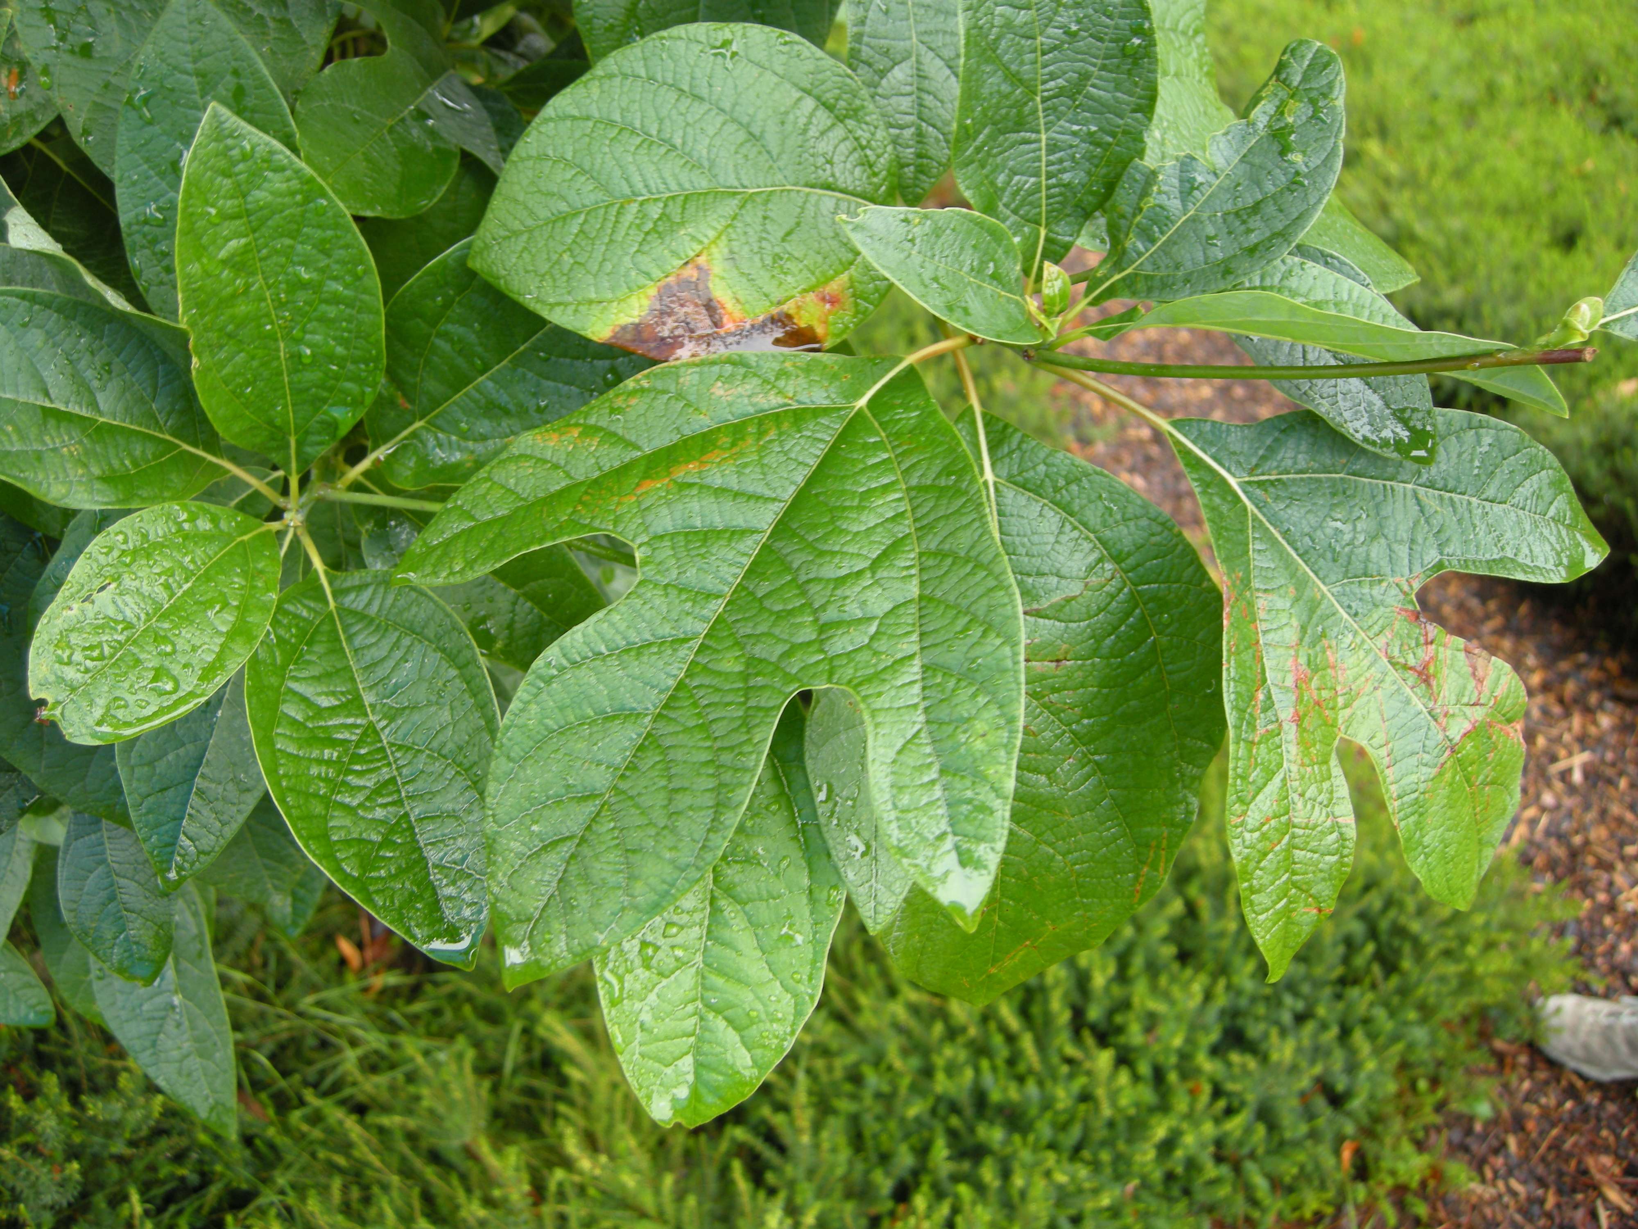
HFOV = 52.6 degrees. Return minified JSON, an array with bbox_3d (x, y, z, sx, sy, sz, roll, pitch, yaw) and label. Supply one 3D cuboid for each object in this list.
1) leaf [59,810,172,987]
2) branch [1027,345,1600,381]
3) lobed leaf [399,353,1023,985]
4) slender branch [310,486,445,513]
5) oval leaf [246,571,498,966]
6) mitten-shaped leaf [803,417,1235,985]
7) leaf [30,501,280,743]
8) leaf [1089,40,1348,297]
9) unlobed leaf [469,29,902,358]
[{"bbox_3d":[-0.228,0.093,0.542,0.034,0.012,0.062,-24,76,-3],"label":"leaf"},{"bbox_3d":[0.118,-0.060,0.398,0.135,0.007,0.006,0,35,2],"label":"branch"},{"bbox_3d":[-0.021,0.013,0.388,0.152,0.040,0.171,30,77,7],"label":"lobed leaf"},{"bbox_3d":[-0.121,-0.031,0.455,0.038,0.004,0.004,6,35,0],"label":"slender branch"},{"bbox_3d":[-0.113,0.041,0.445,0.061,0.022,0.115,-21,75,-9],"label":"oval leaf"},{"bbox_3d":[0.052,0.024,0.433,0.108,0.035,0.151,3,78,-6],"label":"mitten-shaped leaf"},{"bbox_3d":[-0.175,0.000,0.440,0.074,0.018,0.059,-42,70,-15],"label":"leaf"},{"bbox_3d":[0.103,-0.108,0.423,0.042,0.022,0.092,40,79,14],"label":"leaf"},{"bbox_3d":[-0.035,-0.104,0.421,0.106,0.032,0.104,-7,67,0],"label":"unlobed leaf"}]

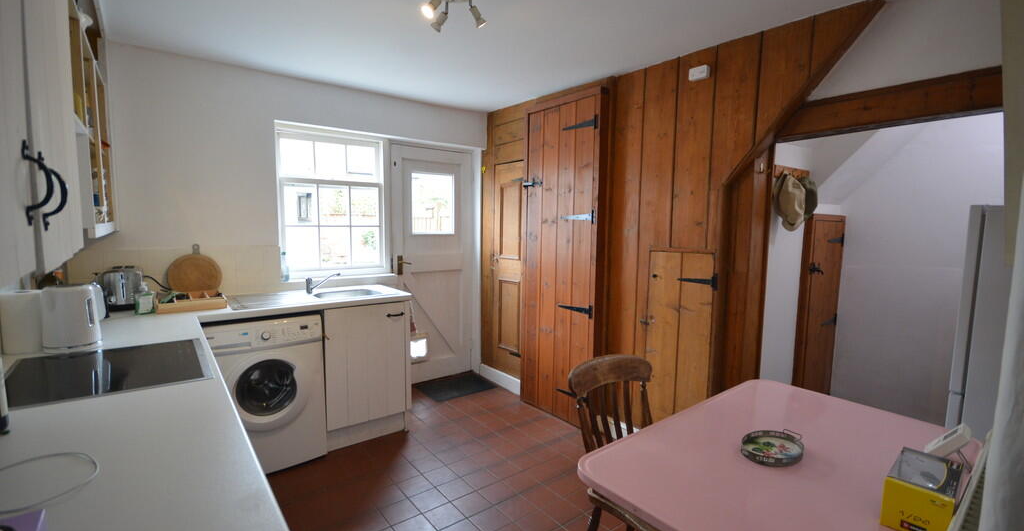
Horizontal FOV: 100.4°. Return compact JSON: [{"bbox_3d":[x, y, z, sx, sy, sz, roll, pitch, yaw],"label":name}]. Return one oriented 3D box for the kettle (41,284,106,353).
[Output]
[{"bbox_3d":[-1.545,0.180,1.520,0.150,0.222,0.200,1,5,8],"label":"kettle"}]

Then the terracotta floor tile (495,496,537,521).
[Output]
[{"bbox_3d":[0.018,1.193,2.104,0.149,0.013,0.149,-3,6,-38],"label":"terracotta floor tile"}]

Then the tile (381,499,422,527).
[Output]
[{"bbox_3d":[-0.534,1.184,2.042,0.150,0.012,0.150,-4,7,-39],"label":"tile"}]

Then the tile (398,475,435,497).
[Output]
[{"bbox_3d":[-0.514,1.184,2.280,0.149,0.012,0.149,-3,7,-38],"label":"tile"}]

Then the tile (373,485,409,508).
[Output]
[{"bbox_3d":[-0.630,1.173,2.163,0.150,0.012,0.150,-4,7,-39],"label":"tile"}]

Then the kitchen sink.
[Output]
[{"bbox_3d":[-1.104,0.273,2.854,0.410,0.160,0.360,-3,6,-37],"label":"kitchen sink"}]

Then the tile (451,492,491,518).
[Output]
[{"bbox_3d":[-0.199,1.188,2.128,0.149,0.013,0.149,-3,6,-38],"label":"tile"}]

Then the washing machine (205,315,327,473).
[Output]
[{"bbox_3d":[-1.521,0.710,2.591,0.595,0.850,0.570,-3,6,-37],"label":"washing machine"}]

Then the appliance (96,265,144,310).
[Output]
[{"bbox_3d":[-2.116,0.130,2.317,0.170,0.200,0.280,-3,6,-40],"label":"appliance"}]

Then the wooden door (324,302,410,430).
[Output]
[{"bbox_3d":[-0.900,0.614,2.668,0.500,0.730,0.025,-3,6,-37],"label":"wooden door"}]

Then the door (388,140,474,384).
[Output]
[{"bbox_3d":[-0.701,0.012,3.827,0.790,2.040,0.045,-3,6,-37],"label":"door"}]

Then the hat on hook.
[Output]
[{"bbox_3d":[1.554,-0.349,2.330,0.260,0.310,0.120,-3,6,-36],"label":"hat on hook"}]

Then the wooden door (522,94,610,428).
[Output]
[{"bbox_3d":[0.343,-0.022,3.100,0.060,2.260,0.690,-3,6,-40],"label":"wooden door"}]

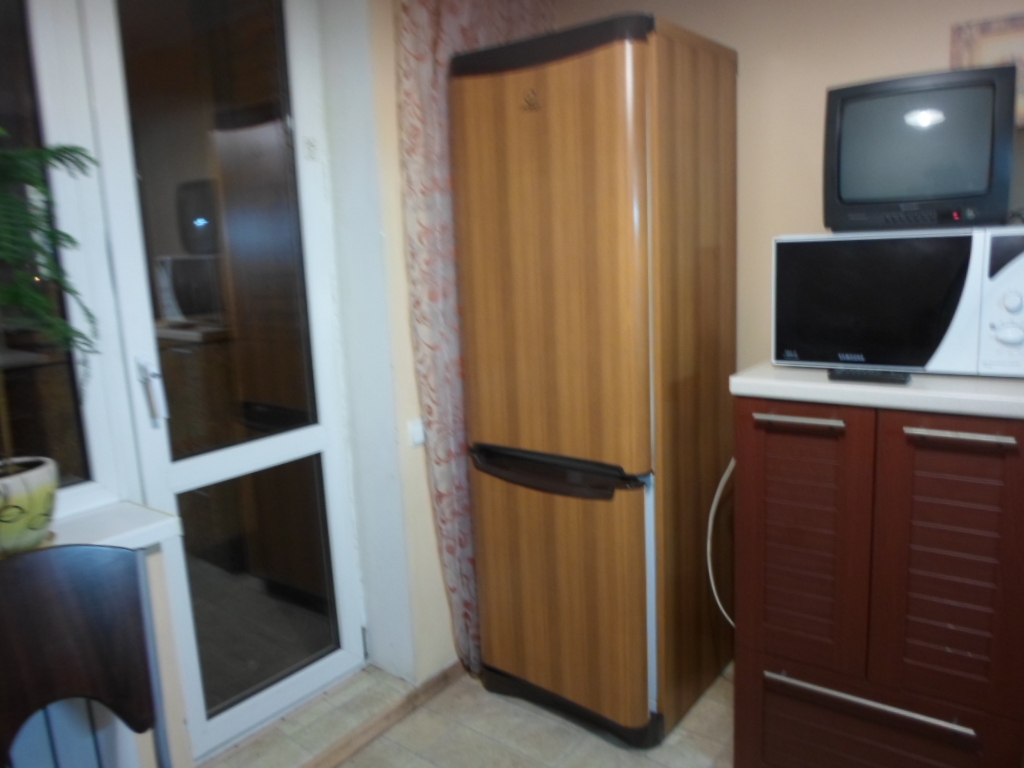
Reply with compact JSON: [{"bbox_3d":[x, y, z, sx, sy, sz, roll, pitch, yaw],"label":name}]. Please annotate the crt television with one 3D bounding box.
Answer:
[{"bbox_3d":[0.928,-0.511,1.711,0.341,0.313,0.355,3,12,28],"label":"crt television"}]

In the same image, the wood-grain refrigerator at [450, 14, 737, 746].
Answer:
[{"bbox_3d":[0.258,0.010,2.189,0.605,1.845,0.595,6,14,40],"label":"wood-grain refrigerator"}]

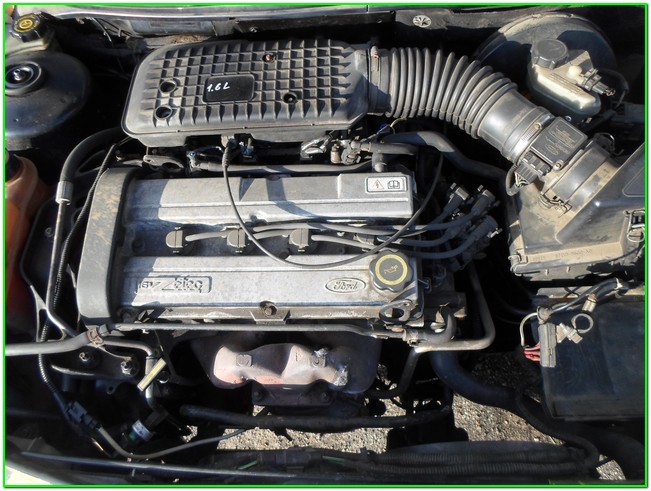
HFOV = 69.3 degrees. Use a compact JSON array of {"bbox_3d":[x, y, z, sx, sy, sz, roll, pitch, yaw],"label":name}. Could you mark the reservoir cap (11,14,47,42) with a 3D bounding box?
[{"bbox_3d":[-0.487,-0.355,0.769,0.051,0.025,0.051,0,67,0],"label":"reservoir cap"}]

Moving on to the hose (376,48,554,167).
[{"bbox_3d":[0.207,-0.230,0.757,0.280,0.095,0.128,23,69,9],"label":"hose"}]

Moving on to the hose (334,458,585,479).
[{"bbox_3d":[0.185,0.314,0.660,0.350,0.018,0.024,0,67,0],"label":"hose"}]

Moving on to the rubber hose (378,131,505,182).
[{"bbox_3d":[0.192,-0.148,0.781,0.210,0.030,0.045,16,68,6],"label":"rubber hose"}]

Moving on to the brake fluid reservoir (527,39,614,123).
[{"bbox_3d":[0.393,-0.266,0.770,0.120,0.080,0.078,23,69,9],"label":"brake fluid reservoir"}]

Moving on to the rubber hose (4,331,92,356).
[{"bbox_3d":[-0.392,0.139,0.662,0.140,0.022,0.028,-4,68,-2],"label":"rubber hose"}]

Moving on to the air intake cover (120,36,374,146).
[{"bbox_3d":[-0.127,-0.255,0.798,0.385,0.080,0.172,-1,67,-1],"label":"air intake cover"}]

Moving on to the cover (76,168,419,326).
[{"bbox_3d":[-0.105,0.003,0.719,0.467,0.085,0.232,0,67,0],"label":"cover"}]

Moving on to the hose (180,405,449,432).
[{"bbox_3d":[-0.020,0.299,0.818,0.460,0.028,0.040,0,67,0],"label":"hose"}]

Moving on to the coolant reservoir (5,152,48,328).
[{"bbox_3d":[-0.545,-0.005,0.760,0.140,0.165,0.230,0,67,0],"label":"coolant reservoir"}]

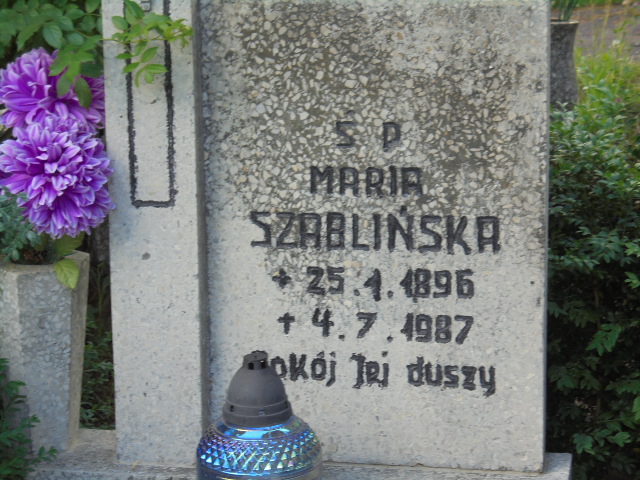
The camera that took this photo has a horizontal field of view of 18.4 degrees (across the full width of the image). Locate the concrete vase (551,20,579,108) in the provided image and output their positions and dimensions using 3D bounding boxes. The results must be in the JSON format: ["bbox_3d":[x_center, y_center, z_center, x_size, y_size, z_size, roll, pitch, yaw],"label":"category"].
[{"bbox_3d":[0.554,-0.379,4.700,0.130,0.290,0.130,-1,11,0],"label":"concrete vase"}]

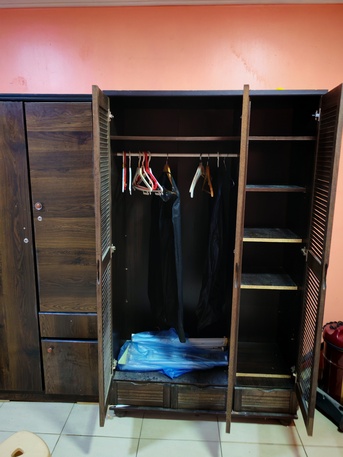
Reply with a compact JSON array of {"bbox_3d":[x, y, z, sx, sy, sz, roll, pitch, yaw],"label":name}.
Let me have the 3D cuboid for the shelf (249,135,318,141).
[{"bbox_3d":[0.620,-0.534,2.182,0.370,0.023,0.480,1,11,2],"label":"shelf"}]

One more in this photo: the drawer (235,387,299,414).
[{"bbox_3d":[0.603,1.040,2.452,0.375,0.170,0.420,1,11,2],"label":"drawer"}]

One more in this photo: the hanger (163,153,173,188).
[{"bbox_3d":[-0.032,-0.344,2.249,0.028,0.240,0.410,-4,12,-21],"label":"hanger"}]

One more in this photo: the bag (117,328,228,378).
[{"bbox_3d":[0.019,0.850,2.484,0.730,0.155,0.380,1,11,2],"label":"bag"}]

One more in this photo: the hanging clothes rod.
[{"bbox_3d":[0.048,-0.454,2.224,0.755,0.026,0.026,1,11,2],"label":"hanging clothes rod"}]

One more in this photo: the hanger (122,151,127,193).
[{"bbox_3d":[-0.293,-0.368,2.252,0.018,0.243,0.410,-1,11,-7],"label":"hanger"}]

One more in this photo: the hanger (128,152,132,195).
[{"bbox_3d":[-0.259,-0.357,2.252,0.018,0.243,0.410,-1,11,-7],"label":"hanger"}]

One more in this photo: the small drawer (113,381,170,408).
[{"bbox_3d":[-0.180,1.023,2.486,0.365,0.170,0.420,1,11,2],"label":"small drawer"}]

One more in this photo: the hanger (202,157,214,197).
[{"bbox_3d":[0.229,-0.336,2.238,0.022,0.235,0.410,0,11,-4],"label":"hanger"}]

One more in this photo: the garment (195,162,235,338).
[{"bbox_3d":[0.278,0.128,2.324,0.170,1.060,0.420,-1,11,-7],"label":"garment"}]

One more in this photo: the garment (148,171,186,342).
[{"bbox_3d":[-0.037,0.152,2.339,0.110,1.070,0.430,-5,12,-28],"label":"garment"}]

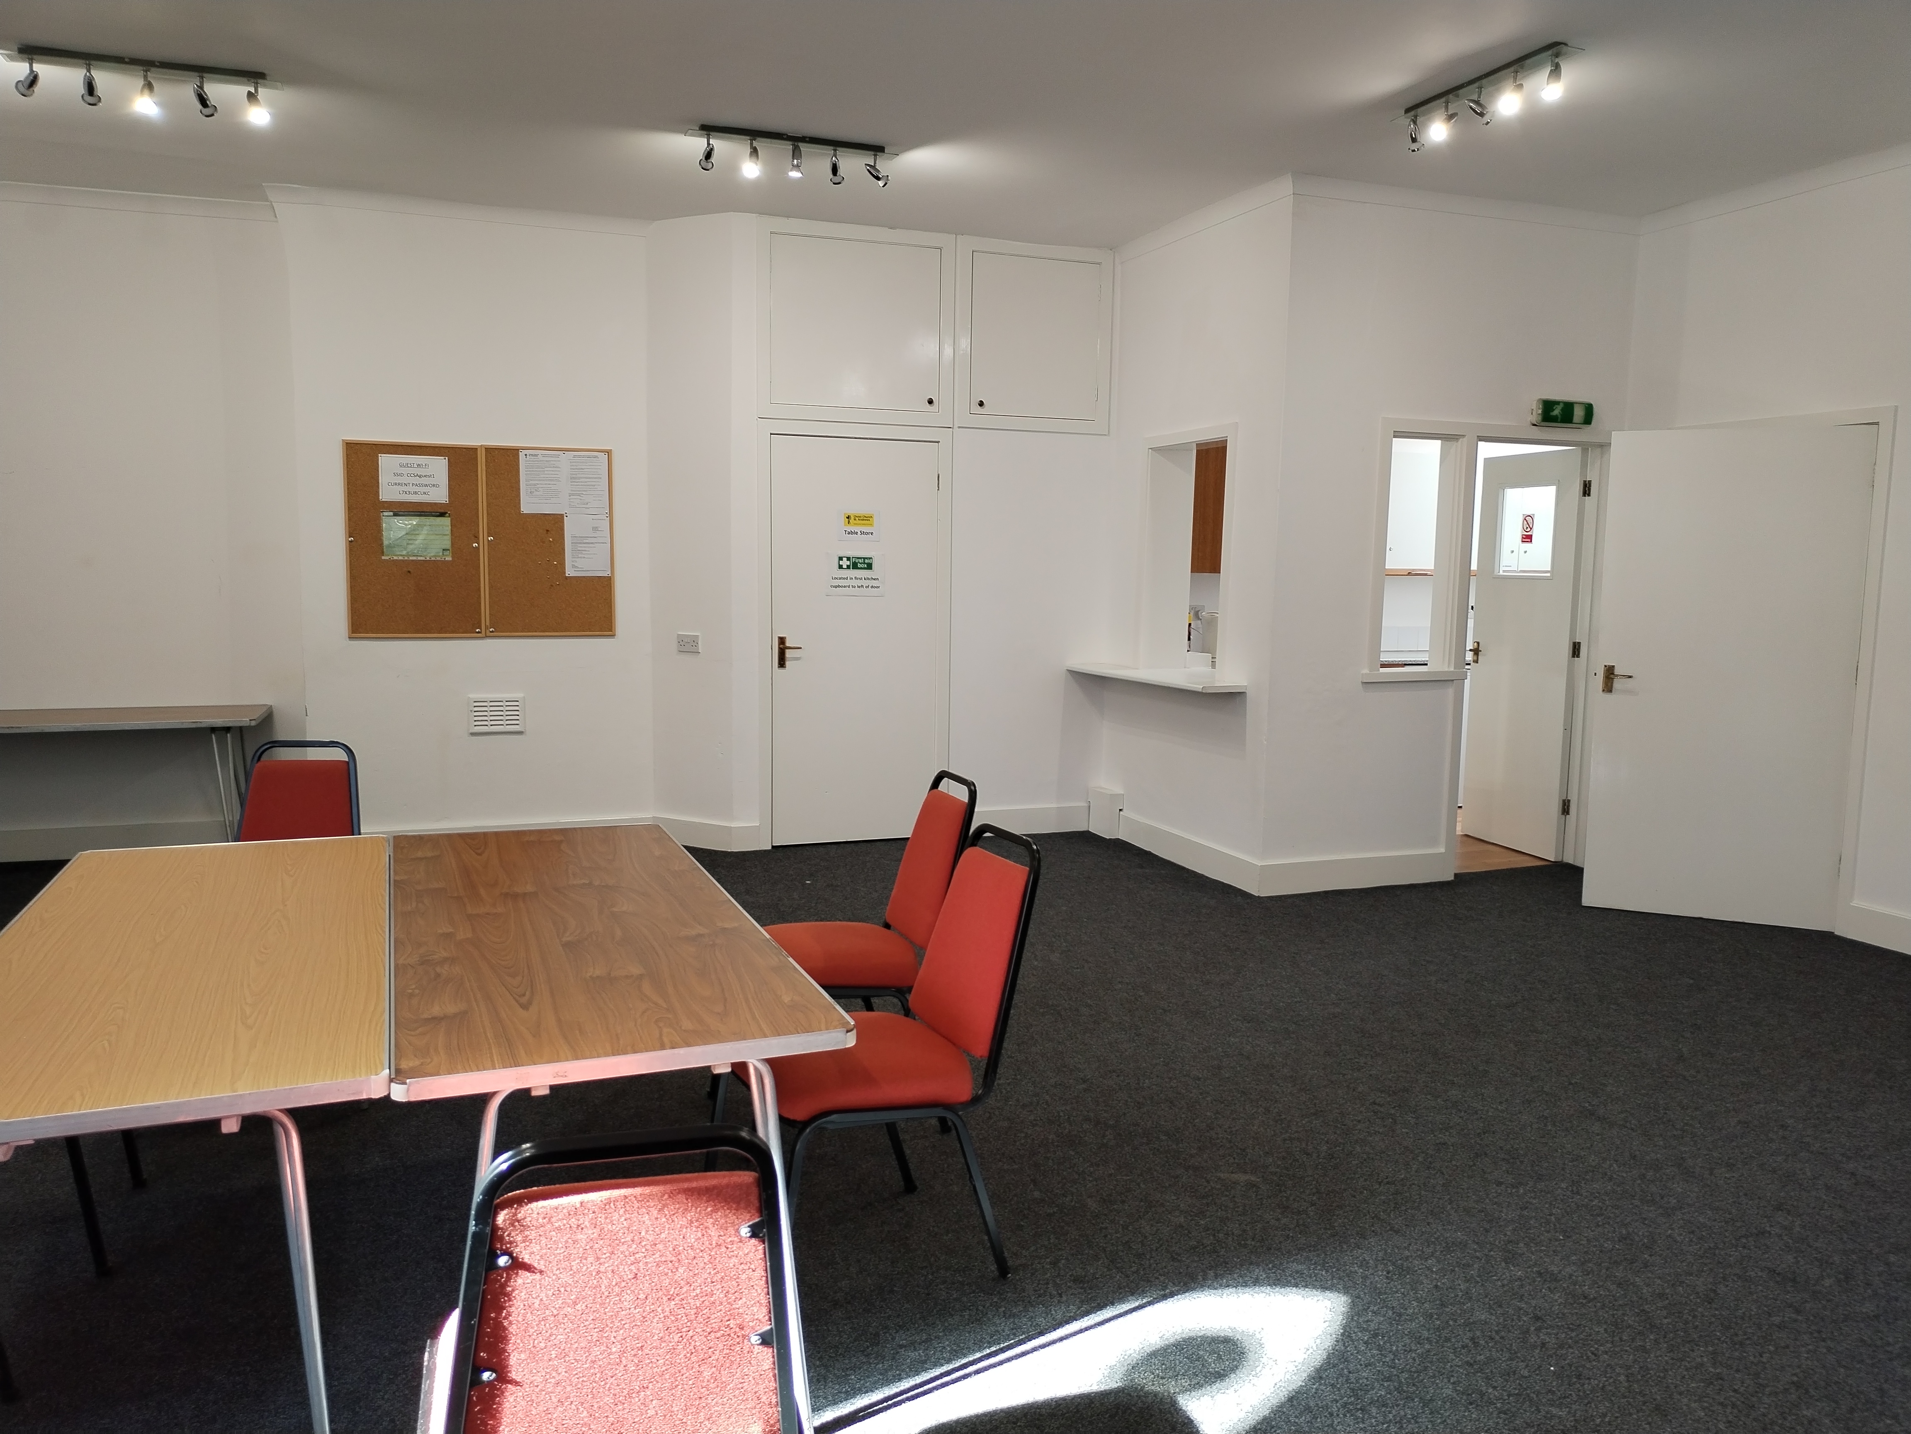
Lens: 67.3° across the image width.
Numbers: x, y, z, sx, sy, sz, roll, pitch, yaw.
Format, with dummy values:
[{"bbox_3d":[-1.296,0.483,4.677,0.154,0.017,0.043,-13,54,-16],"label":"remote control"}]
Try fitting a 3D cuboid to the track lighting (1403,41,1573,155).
[{"bbox_3d":[1.730,-2.022,4.715,0.110,0.155,0.780,-1,7,-20],"label":"track lighting"}]

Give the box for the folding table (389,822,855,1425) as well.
[{"bbox_3d":[-0.830,0.762,3.100,0.701,0.707,1.831,-2,7,-21],"label":"folding table"}]

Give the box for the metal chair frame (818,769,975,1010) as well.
[{"bbox_3d":[-0.268,0.602,3.757,0.600,0.885,0.450,-2,7,-23],"label":"metal chair frame"}]

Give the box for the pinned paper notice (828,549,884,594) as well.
[{"bbox_3d":[-0.493,-0.701,7.126,0.298,0.212,0.005,-1,7,-20],"label":"pinned paper notice"}]

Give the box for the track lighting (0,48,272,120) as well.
[{"bbox_3d":[-2.598,-2.025,4.618,0.750,0.150,0.100,-2,7,-21],"label":"track lighting"}]

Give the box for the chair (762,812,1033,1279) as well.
[{"bbox_3d":[-0.175,0.685,2.977,0.600,0.868,0.460,-2,7,-24],"label":"chair"}]

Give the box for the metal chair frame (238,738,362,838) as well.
[{"bbox_3d":[-1.950,0.540,4.113,0.450,0.885,0.600,0,7,-5],"label":"metal chair frame"}]

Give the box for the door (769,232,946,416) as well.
[{"bbox_3d":[-0.476,-1.909,6.999,0.856,0.800,0.035,-1,7,-20],"label":"door"}]

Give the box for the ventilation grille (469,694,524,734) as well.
[{"bbox_3d":[-2.180,-0.012,6.832,0.254,0.182,0.020,-1,7,-19],"label":"ventilation grille"}]

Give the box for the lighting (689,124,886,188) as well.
[{"bbox_3d":[-0.602,-2.141,5.490,0.780,0.155,0.110,-1,7,-20],"label":"lighting"}]

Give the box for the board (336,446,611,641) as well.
[{"bbox_3d":[-2.204,-0.815,6.718,1.197,0.899,0.025,-2,7,-21],"label":"board"}]

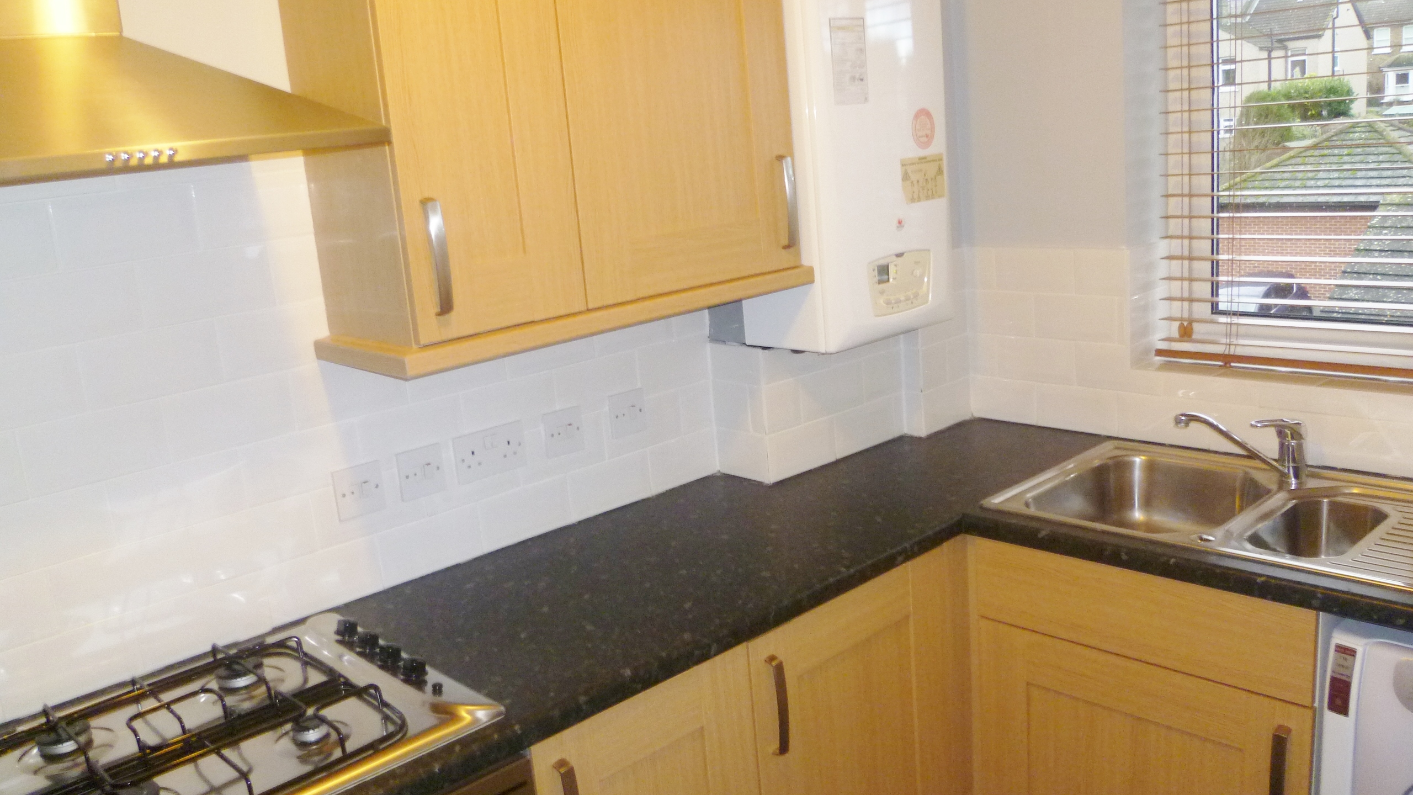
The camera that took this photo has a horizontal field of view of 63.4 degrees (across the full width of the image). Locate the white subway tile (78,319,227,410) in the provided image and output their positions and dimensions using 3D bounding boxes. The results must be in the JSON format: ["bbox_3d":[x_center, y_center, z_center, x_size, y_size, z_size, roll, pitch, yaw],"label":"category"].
[{"bbox_3d":[-0.819,-0.052,1.693,0.200,0.100,0.009,-16,17,-40],"label":"white subway tile"}]

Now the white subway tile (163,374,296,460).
[{"bbox_3d":[-0.727,0.027,1.746,0.200,0.100,0.009,-16,17,-40],"label":"white subway tile"}]

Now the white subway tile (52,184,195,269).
[{"bbox_3d":[-0.836,-0.247,1.655,0.198,0.100,0.009,-16,17,-39],"label":"white subway tile"}]

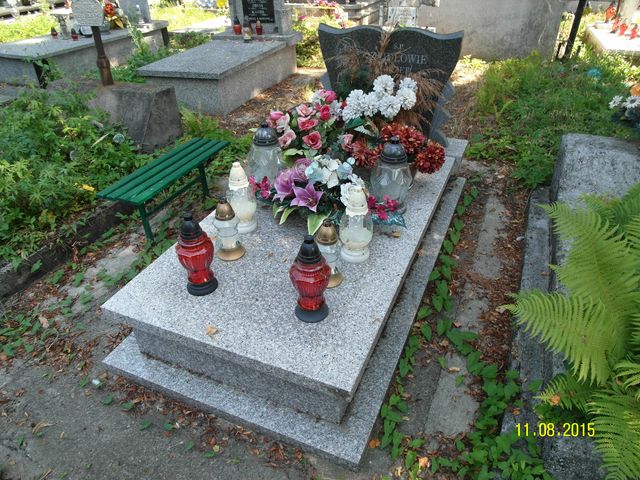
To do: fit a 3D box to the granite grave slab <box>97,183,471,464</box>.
[{"bbox_3d":[0.040,-0.056,2.239,1.079,0.255,2.054,12,38,21],"label":"granite grave slab"}]

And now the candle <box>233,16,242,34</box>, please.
[{"bbox_3d":[-1.001,-2.596,5.373,0.097,0.198,0.097,12,37,21],"label":"candle"}]

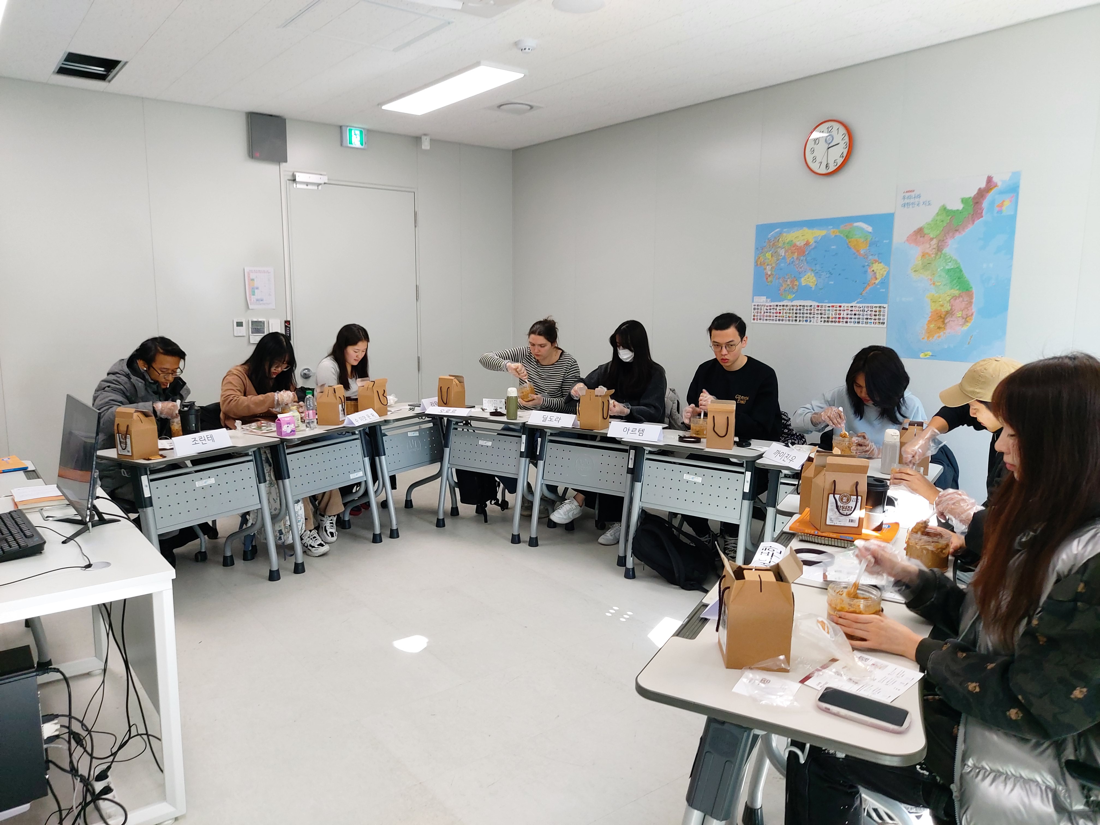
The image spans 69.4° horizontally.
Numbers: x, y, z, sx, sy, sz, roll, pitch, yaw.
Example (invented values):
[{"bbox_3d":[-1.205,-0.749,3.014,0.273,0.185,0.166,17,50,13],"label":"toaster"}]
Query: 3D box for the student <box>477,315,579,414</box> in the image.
[{"bbox_3d":[-0.128,0.035,5.349,0.620,1.310,0.640,5,10,29],"label":"student"}]

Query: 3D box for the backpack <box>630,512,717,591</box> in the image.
[{"bbox_3d":[0.649,0.711,4.168,0.210,0.270,0.430,-33,62,-30],"label":"backpack"}]

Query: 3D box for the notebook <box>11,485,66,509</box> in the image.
[{"bbox_3d":[-1.866,0.305,2.933,0.180,0.035,0.205,-6,10,-37],"label":"notebook"}]

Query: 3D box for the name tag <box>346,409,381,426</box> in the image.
[{"bbox_3d":[-1.095,0.022,4.639,0.080,0.060,0.295,4,9,24],"label":"name tag"}]

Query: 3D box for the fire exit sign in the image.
[{"bbox_3d":[-1.449,-2.027,5.879,0.185,0.135,0.040,-6,10,-37],"label":"fire exit sign"}]

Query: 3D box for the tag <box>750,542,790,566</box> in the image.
[{"bbox_3d":[0.597,0.389,2.175,0.085,0.035,0.270,4,9,27],"label":"tag"}]

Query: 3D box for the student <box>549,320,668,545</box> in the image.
[{"bbox_3d":[0.400,0.095,4.954,0.560,1.315,0.700,6,10,34],"label":"student"}]

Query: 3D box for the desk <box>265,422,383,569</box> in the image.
[{"bbox_3d":[-1.399,0.423,4.564,0.500,0.710,0.735,5,9,32],"label":"desk"}]

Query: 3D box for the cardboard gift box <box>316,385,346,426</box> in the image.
[{"bbox_3d":[-1.254,-0.042,4.581,0.130,0.215,0.120,1,8,4],"label":"cardboard gift box"}]

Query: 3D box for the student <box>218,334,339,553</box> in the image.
[{"bbox_3d":[-1.604,0.146,4.715,0.820,1.220,0.470,5,9,32],"label":"student"}]

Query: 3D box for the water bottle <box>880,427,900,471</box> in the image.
[{"bbox_3d":[1.456,0.166,3.385,0.070,0.186,0.070,4,9,23],"label":"water bottle"}]

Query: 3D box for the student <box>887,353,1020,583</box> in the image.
[{"bbox_3d":[1.549,0.425,2.757,0.780,1.230,0.520,4,9,27],"label":"student"}]

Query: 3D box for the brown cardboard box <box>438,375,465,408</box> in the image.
[{"bbox_3d":[-0.650,-0.140,5.245,0.125,0.210,0.125,7,10,36],"label":"brown cardboard box"}]

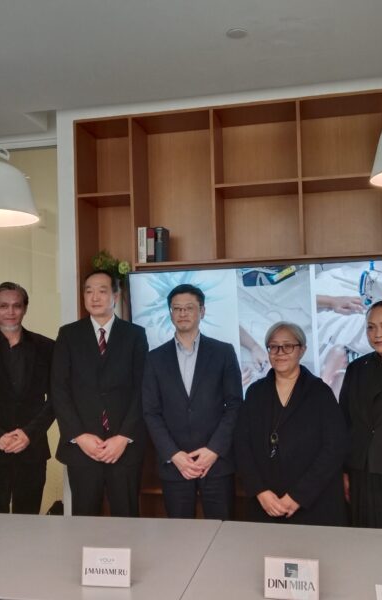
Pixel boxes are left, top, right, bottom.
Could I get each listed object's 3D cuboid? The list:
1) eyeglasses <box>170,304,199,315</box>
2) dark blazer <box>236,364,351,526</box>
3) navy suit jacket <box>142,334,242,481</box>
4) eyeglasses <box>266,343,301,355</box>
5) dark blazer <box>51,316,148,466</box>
[{"bbox_3d":[-0.014,0.045,2.797,0.138,0.042,0.140,-6,-4,17],"label":"eyeglasses"},{"bbox_3d":[0.426,0.637,2.550,0.470,0.710,0.320,-3,-3,16],"label":"dark blazer"},{"bbox_3d":[0.002,0.515,2.880,0.480,0.665,0.310,-2,-3,3],"label":"navy suit jacket"},{"bbox_3d":[0.404,0.206,2.563,0.134,0.043,0.140,-4,-3,25],"label":"eyeglasses"},{"bbox_3d":[-0.436,0.441,2.880,0.460,0.720,0.300,-2,-3,2],"label":"dark blazer"}]

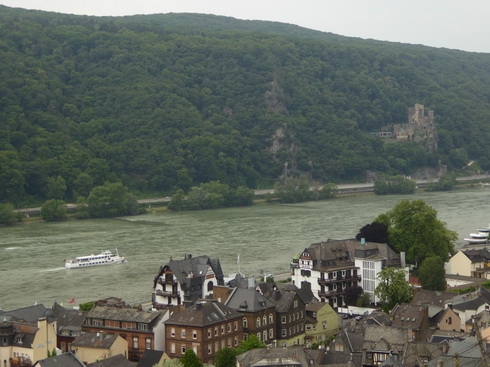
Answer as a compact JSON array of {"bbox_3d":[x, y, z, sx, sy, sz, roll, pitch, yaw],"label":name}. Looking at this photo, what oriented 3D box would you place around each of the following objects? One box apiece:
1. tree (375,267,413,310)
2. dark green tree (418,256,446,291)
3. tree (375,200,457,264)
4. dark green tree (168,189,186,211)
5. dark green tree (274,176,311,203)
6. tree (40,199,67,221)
[{"bbox_3d":[37.370,26.690,231.000,9.420,11.430,9.000,0,2,0],"label":"tree"},{"bbox_3d":[54.510,26.640,267.000,7.980,10.600,8.000,0,2,0],"label":"dark green tree"},{"bbox_3d":[58.490,18.330,315.000,27.920,25.010,26.000,0,2,0],"label":"tree"},{"bbox_3d":[-54.860,13.630,753.000,14.740,18.260,14.000,0,2,0],"label":"dark green tree"},{"bbox_3d":[45.950,6.400,885.000,34.160,25.310,26.000,0,2,0],"label":"dark green tree"},{"bbox_3d":[-133.970,18.760,645.000,18.240,15.780,17.000,0,2,0],"label":"tree"}]

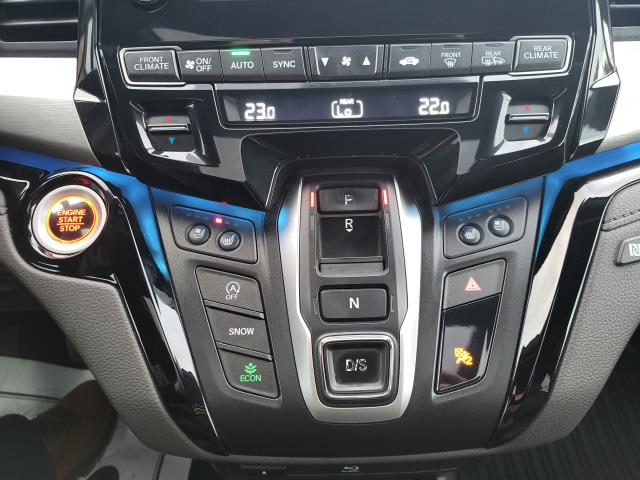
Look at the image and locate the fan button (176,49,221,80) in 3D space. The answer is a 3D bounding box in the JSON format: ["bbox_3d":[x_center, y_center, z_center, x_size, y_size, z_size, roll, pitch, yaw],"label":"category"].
[{"bbox_3d":[-0.068,-0.101,0.280,0.024,0.018,0.010,-2,14,0],"label":"fan button"}]

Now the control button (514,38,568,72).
[{"bbox_3d":[0.127,-0.107,0.281,0.028,0.018,0.012,-2,14,0],"label":"control button"}]

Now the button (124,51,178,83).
[{"bbox_3d":[-0.096,-0.101,0.281,0.028,0.017,0.012,-2,14,0],"label":"button"}]

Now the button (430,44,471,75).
[{"bbox_3d":[0.076,-0.105,0.280,0.023,0.017,0.010,-2,14,0],"label":"button"}]

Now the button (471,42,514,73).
[{"bbox_3d":[0.099,-0.105,0.280,0.023,0.016,0.010,-2,14,0],"label":"button"}]

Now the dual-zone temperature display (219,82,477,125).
[{"bbox_3d":[0.018,-0.081,0.285,0.146,0.023,0.010,-2,14,0],"label":"dual-zone temperature display"}]

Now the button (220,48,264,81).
[{"bbox_3d":[-0.044,-0.101,0.280,0.023,0.018,0.010,-2,14,0],"label":"button"}]

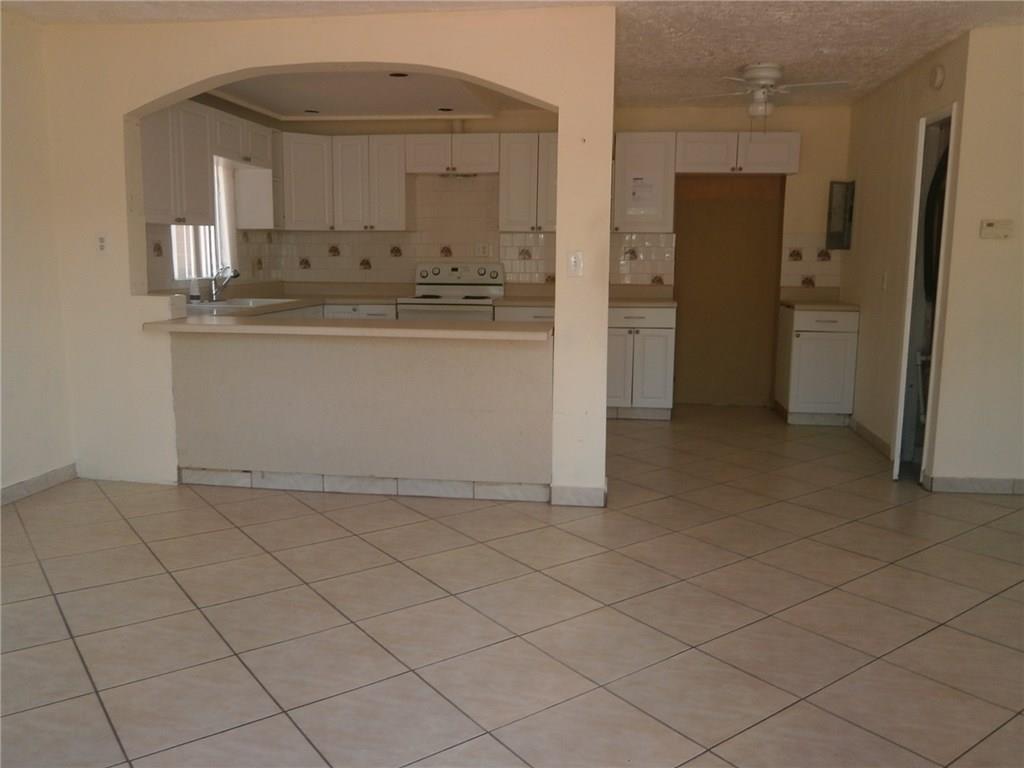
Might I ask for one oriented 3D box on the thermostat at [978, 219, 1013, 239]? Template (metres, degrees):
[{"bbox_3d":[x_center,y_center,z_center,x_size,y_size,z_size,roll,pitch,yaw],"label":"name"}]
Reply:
[{"bbox_3d":[2.495,-0.796,3.966,0.157,0.098,0.029,2,9,7],"label":"thermostat"}]

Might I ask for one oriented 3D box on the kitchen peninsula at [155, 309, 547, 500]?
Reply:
[{"bbox_3d":[-0.831,0.122,4.095,2.108,0.898,0.569,2,9,7],"label":"kitchen peninsula"}]

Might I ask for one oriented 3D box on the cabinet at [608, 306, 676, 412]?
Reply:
[{"bbox_3d":[0.969,-0.233,6.071,0.584,0.769,0.560,2,9,7],"label":"cabinet"}]

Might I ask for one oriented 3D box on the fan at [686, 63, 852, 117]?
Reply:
[{"bbox_3d":[1.549,-1.812,4.751,1.040,0.320,1.040,2,9,7],"label":"fan"}]

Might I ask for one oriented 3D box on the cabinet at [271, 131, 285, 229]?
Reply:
[{"bbox_3d":[-1.977,-1.580,5.945,0.315,0.754,0.200,2,9,7],"label":"cabinet"}]

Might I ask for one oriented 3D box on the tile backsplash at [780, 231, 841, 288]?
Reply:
[{"bbox_3d":[2.410,-0.992,6.175,0.460,0.437,0.020,2,9,7],"label":"tile backsplash"}]

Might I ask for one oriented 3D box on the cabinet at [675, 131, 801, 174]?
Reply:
[{"bbox_3d":[1.723,-1.774,5.976,0.909,0.307,0.324,2,9,7],"label":"cabinet"}]

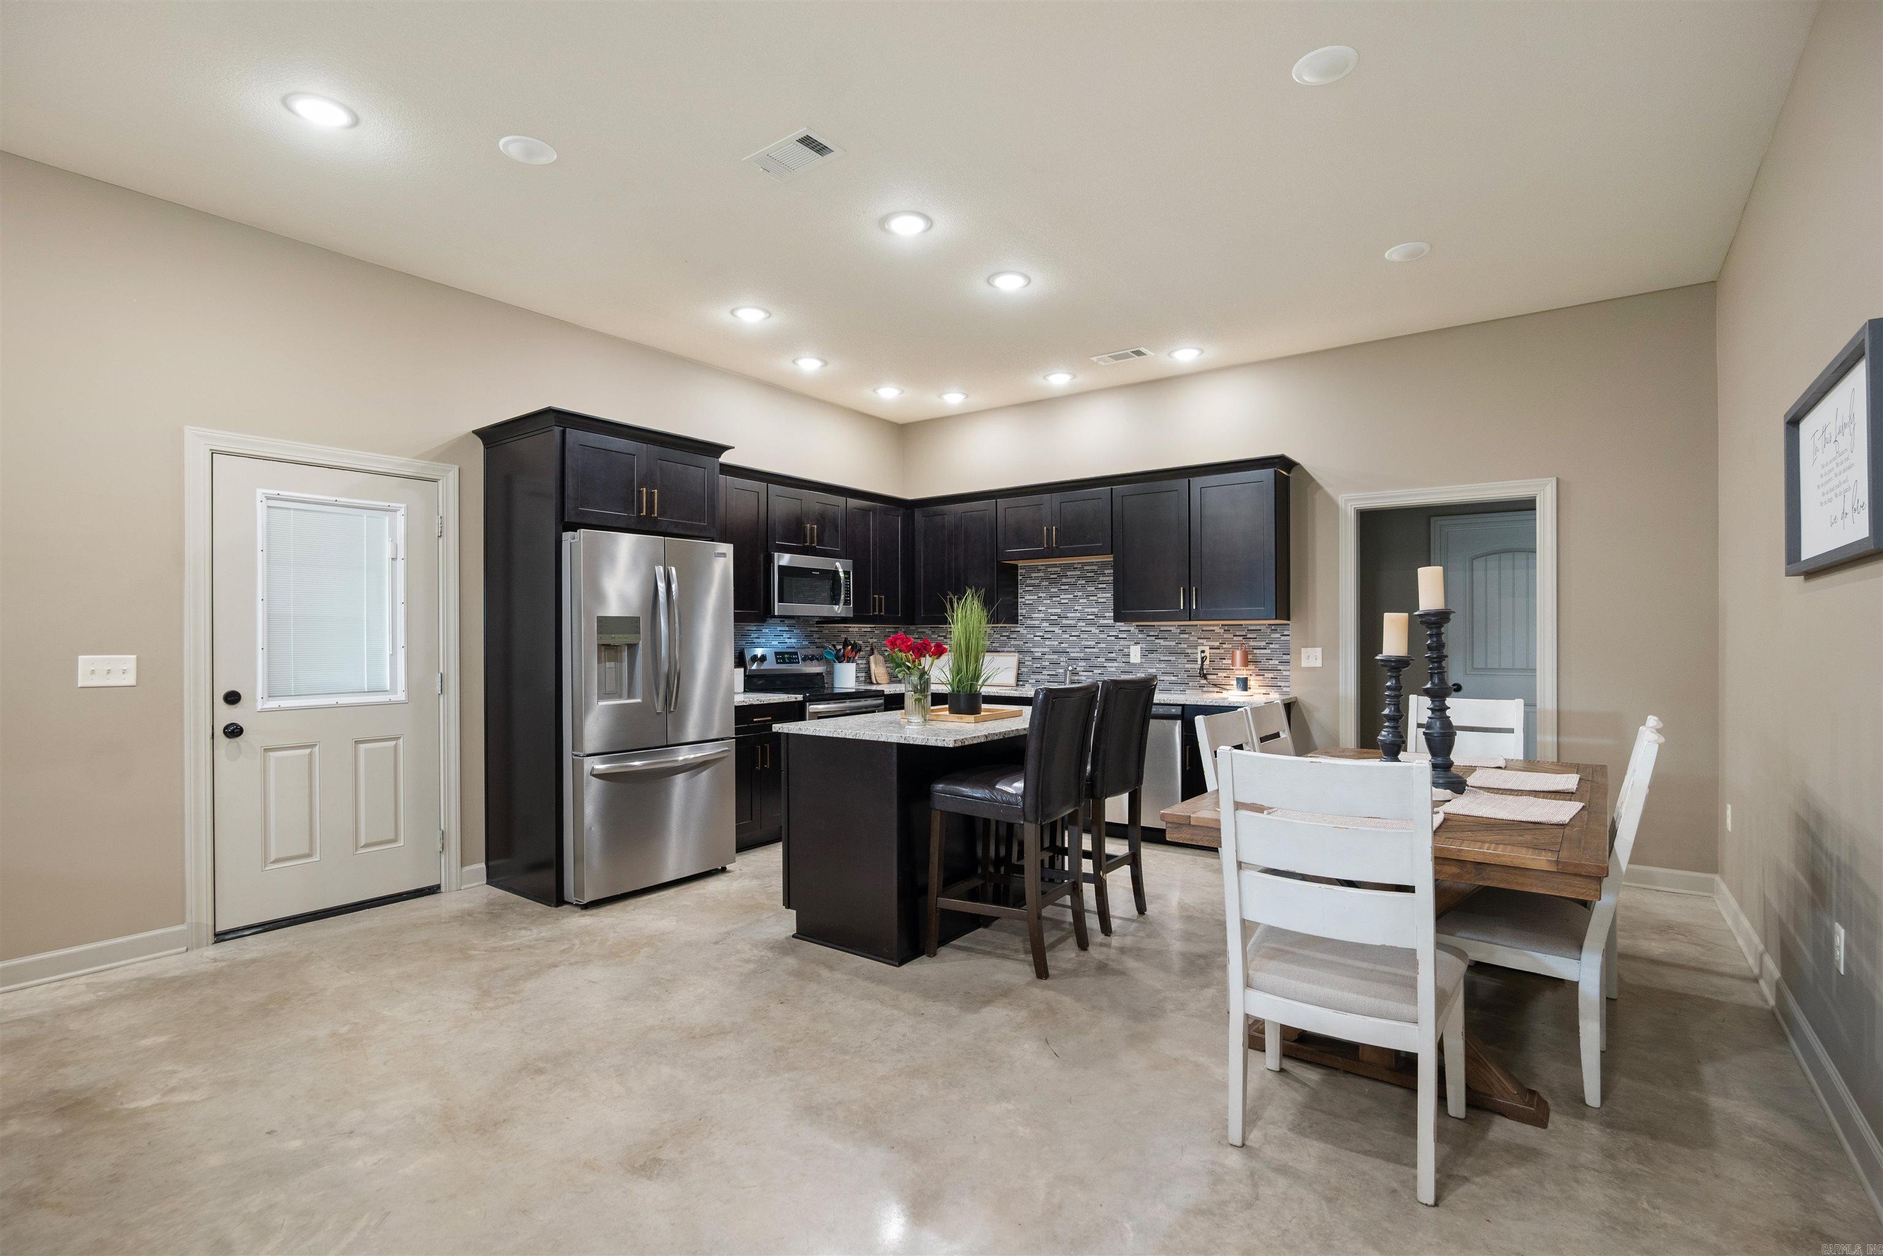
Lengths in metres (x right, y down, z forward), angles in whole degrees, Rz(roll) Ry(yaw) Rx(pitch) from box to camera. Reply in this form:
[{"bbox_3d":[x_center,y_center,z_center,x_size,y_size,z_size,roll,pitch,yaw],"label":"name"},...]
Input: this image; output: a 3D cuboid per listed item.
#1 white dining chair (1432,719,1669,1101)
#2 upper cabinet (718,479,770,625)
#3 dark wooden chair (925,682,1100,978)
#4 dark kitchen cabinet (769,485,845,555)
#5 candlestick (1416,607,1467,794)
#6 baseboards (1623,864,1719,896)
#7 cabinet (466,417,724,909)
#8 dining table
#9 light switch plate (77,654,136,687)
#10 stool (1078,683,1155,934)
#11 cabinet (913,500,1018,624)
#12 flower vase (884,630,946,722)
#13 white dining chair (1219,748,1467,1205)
[{"bbox_3d":[1.833,0.817,2.604,0.620,1.026,0.510,0,0,39],"label":"white dining chair"},{"bbox_3d":[-1.458,-0.509,5.362,0.325,0.930,0.630,0,0,38],"label":"upper cabinet"},{"bbox_3d":[0.320,0.780,3.425,0.550,1.100,0.460,0,0,37],"label":"dark wooden chair"},{"bbox_3d":[-1.028,-0.706,5.808,0.335,0.450,0.740,0,0,38],"label":"dark kitchen cabinet"},{"bbox_3d":[1.796,0.252,3.026,0.175,0.636,0.175,0,0,38],"label":"candlestick"},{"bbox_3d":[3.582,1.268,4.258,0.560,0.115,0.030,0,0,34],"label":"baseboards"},{"bbox_3d":[-1.797,0.155,4.543,0.760,2.350,1.055,0,0,37],"label":"cabinet"},{"bbox_3d":[1.681,0.946,2.983,1.080,0.768,1.820,0,0,38],"label":"dining table"},{"bbox_3d":[-3.269,0.171,3.283,0.010,0.117,0.162,0,0,38],"label":"light switch plate"},{"bbox_3d":[0.646,0.780,3.862,0.550,1.100,0.460,0,0,37],"label":"stool"},{"bbox_3d":[0.192,-0.490,6.627,0.790,0.920,0.335,0,0,37],"label":"cabinet"},{"bbox_3d":[-0.118,0.207,3.617,0.250,0.400,0.230,0,0,0],"label":"flower vase"},{"bbox_3d":[1.054,0.816,2.195,0.510,1.030,0.630,0,0,35],"label":"white dining chair"}]

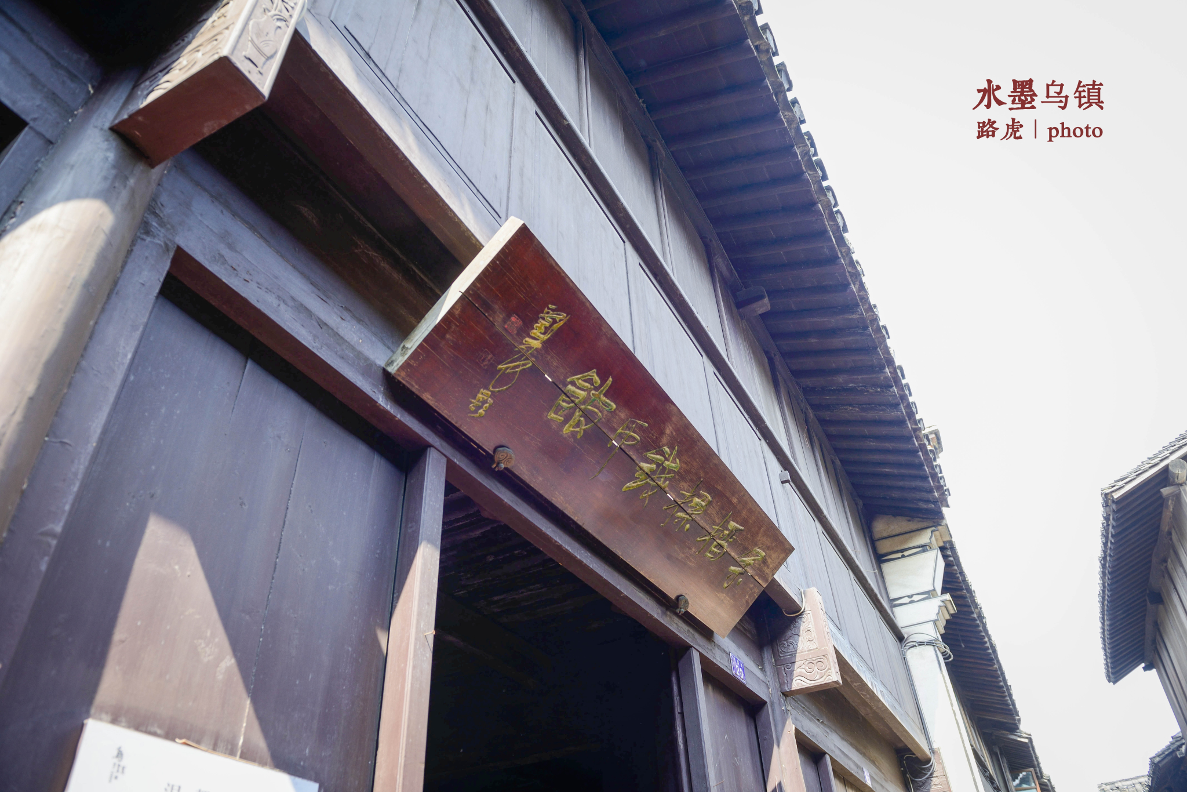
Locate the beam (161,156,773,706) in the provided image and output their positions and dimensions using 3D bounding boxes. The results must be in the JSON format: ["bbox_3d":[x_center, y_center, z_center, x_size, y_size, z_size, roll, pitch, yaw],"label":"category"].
[{"bbox_3d":[-0.021,0.502,2.526,0.120,0.195,3.270,-20,-41,20],"label":"beam"}]

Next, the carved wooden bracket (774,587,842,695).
[{"bbox_3d":[1.012,1.195,3.839,0.265,0.440,0.090,-20,-41,20],"label":"carved wooden bracket"}]

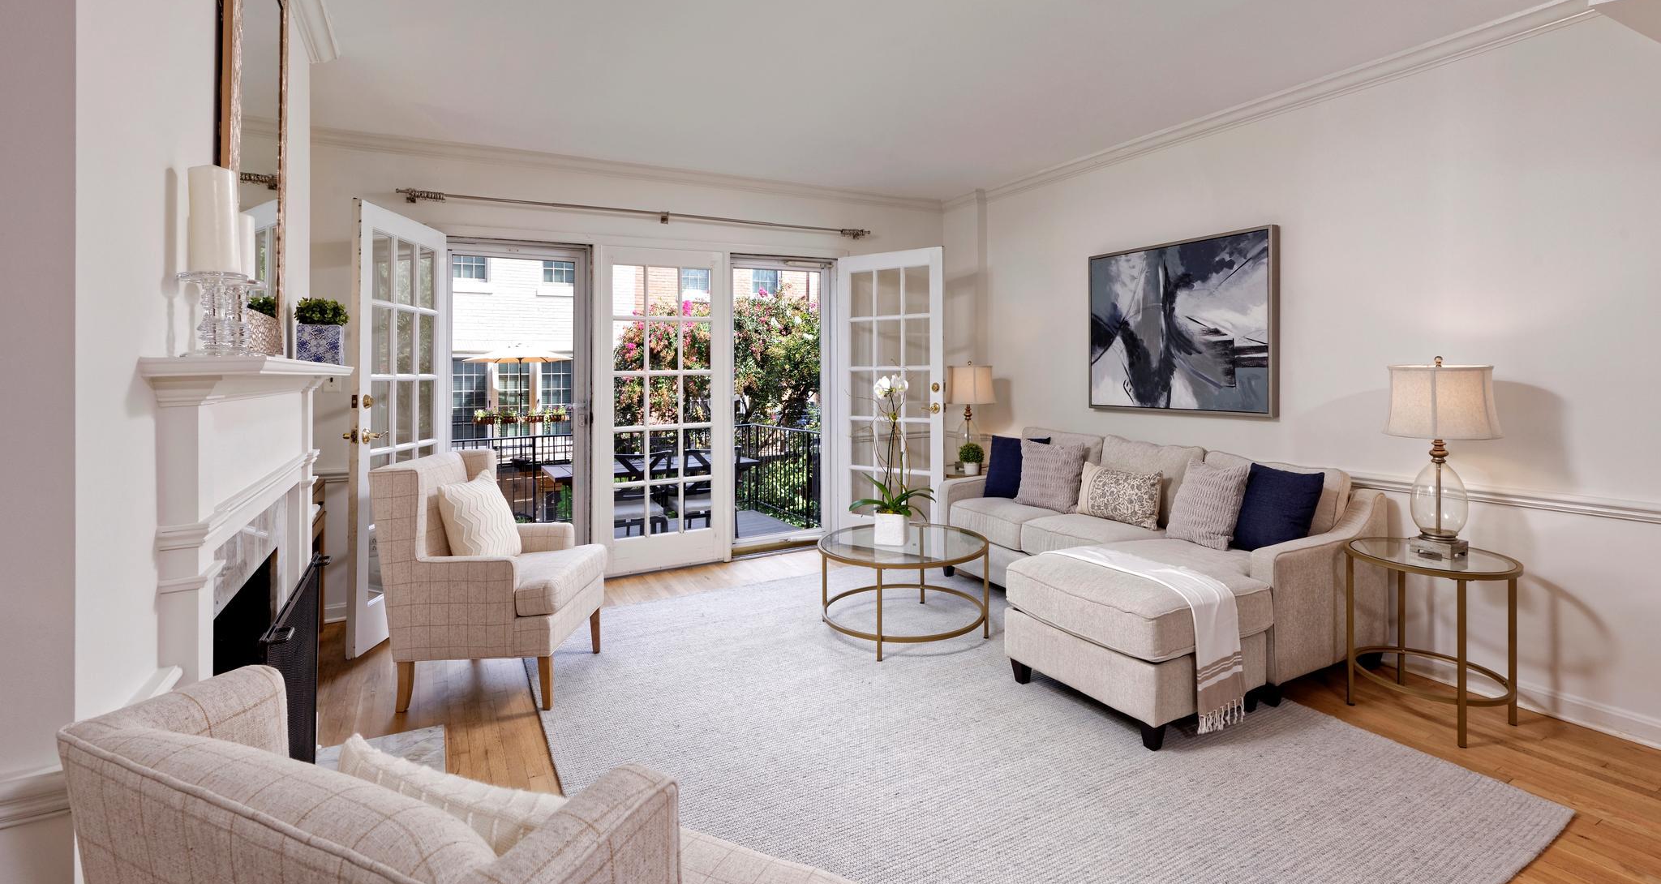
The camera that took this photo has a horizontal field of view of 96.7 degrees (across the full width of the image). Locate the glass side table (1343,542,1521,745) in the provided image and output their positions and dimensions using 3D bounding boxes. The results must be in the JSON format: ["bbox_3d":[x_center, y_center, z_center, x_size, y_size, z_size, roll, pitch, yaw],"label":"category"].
[{"bbox_3d":[2.249,0.720,2.772,0.515,0.605,0.515,-2,5,-28],"label":"glass side table"}]

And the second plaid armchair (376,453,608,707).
[{"bbox_3d":[-1.385,0.530,3.090,0.740,0.920,0.650,0,4,0],"label":"second plaid armchair"}]

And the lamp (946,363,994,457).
[{"bbox_3d":[0.967,-0.197,5.181,0.350,0.740,0.350,0,4,0],"label":"lamp"}]

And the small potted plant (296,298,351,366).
[{"bbox_3d":[-1.831,-0.400,2.649,0.165,0.240,0.165,-2,5,-28],"label":"small potted plant"}]

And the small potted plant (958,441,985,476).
[{"bbox_3d":[0.944,0.116,4.930,0.175,0.220,0.175,0,4,0],"label":"small potted plant"}]

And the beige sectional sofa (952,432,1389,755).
[{"bbox_3d":[1.236,0.477,3.748,1.500,0.890,2.100,-2,5,-28],"label":"beige sectional sofa"}]

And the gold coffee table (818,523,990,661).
[{"bbox_3d":[0.361,0.714,3.659,0.840,0.435,0.840,0,4,0],"label":"gold coffee table"}]

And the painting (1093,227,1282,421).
[{"bbox_3d":[1.913,-0.635,4.126,0.055,0.945,1.140,-2,5,-28],"label":"painting"}]

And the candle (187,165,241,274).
[{"bbox_3d":[-1.168,-0.419,1.399,0.075,0.205,0.075,-2,5,-28],"label":"candle"}]

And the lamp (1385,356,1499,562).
[{"bbox_3d":[2.298,0.048,2.803,0.350,0.740,0.350,-2,5,-28],"label":"lamp"}]

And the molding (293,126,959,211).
[{"bbox_3d":[-0.922,-1.747,4.895,4.150,0.100,0.080,-2,5,-27],"label":"molding"}]

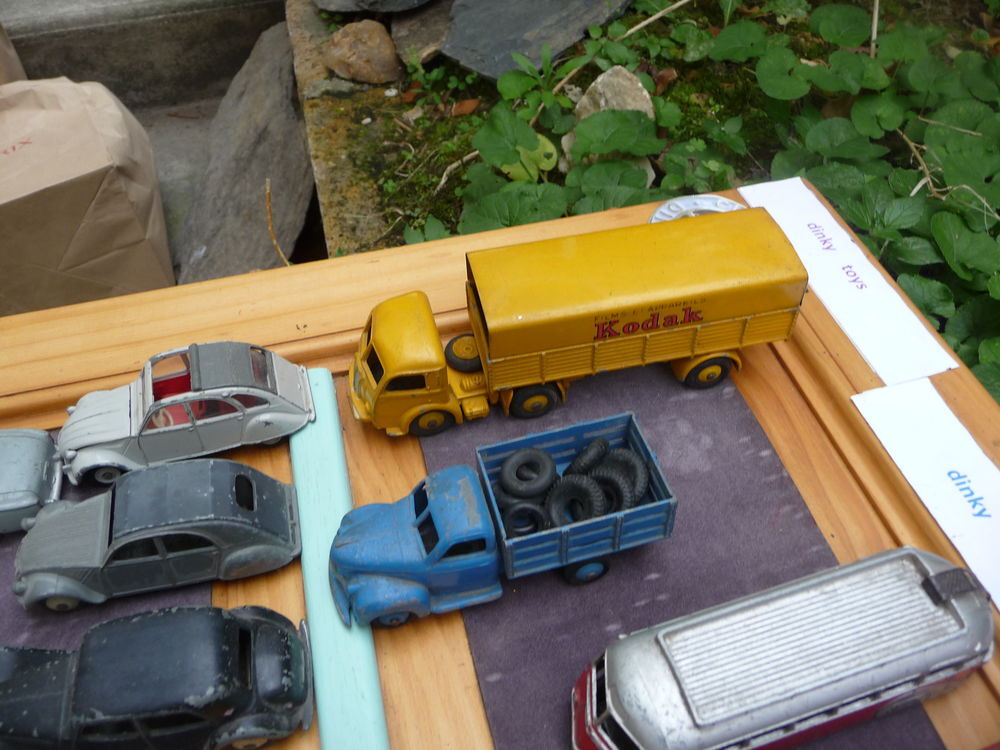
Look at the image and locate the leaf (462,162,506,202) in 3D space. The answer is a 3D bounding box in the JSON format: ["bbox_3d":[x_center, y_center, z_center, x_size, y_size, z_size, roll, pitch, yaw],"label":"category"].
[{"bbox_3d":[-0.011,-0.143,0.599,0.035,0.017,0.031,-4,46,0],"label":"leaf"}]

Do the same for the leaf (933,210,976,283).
[{"bbox_3d":[0.249,-0.071,0.442,0.020,0.007,0.042,-16,67,9],"label":"leaf"}]

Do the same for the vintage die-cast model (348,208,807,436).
[{"bbox_3d":[0.024,-0.018,0.300,0.166,0.054,0.040,-10,50,-7],"label":"vintage die-cast model"}]

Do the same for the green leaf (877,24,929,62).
[{"bbox_3d":[0.323,-0.266,0.649,0.041,0.012,0.039,-36,65,-8],"label":"green leaf"}]

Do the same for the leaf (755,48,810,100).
[{"bbox_3d":[0.236,-0.251,0.673,0.037,0.024,0.045,12,48,15],"label":"leaf"}]

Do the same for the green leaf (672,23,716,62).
[{"bbox_3d":[0.166,-0.287,0.699,0.037,0.009,0.039,-8,76,5],"label":"green leaf"}]

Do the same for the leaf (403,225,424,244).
[{"bbox_3d":[-0.053,-0.085,0.500,0.014,0.004,0.018,-20,76,-8],"label":"leaf"}]

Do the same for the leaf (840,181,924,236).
[{"bbox_3d":[0.235,-0.102,0.497,0.055,0.022,0.046,-22,55,-12],"label":"leaf"}]

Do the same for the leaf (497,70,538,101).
[{"bbox_3d":[0.013,-0.217,0.606,0.031,0.012,0.029,-16,69,-5],"label":"leaf"}]

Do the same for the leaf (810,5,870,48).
[{"bbox_3d":[0.281,-0.288,0.669,0.047,0.012,0.045,17,72,15],"label":"leaf"}]

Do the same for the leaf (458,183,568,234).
[{"bbox_3d":[0.009,-0.109,0.544,0.075,0.021,0.039,-3,46,1],"label":"leaf"}]

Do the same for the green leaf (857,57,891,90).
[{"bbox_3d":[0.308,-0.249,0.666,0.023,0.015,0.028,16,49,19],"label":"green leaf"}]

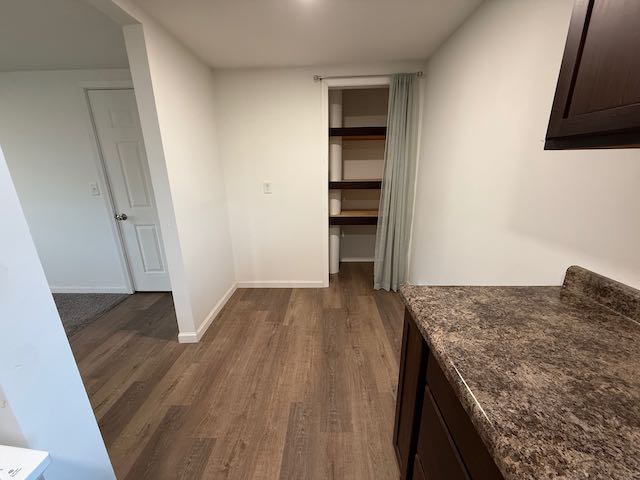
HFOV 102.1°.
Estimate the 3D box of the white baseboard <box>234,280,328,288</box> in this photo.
[{"bbox_3d":[-0.459,0.510,2.968,0.985,0.084,0.020,0,16,2],"label":"white baseboard"}]

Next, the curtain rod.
[{"bbox_3d":[0.427,-1.447,2.301,0.964,0.054,0.085,0,16,2],"label":"curtain rod"}]

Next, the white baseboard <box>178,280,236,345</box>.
[{"bbox_3d":[-1.030,0.653,2.512,0.152,0.084,0.961,0,16,2],"label":"white baseboard"}]

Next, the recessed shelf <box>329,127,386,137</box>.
[{"bbox_3d":[0.526,-1.219,2.990,0.867,0.077,0.522,0,16,2],"label":"recessed shelf"}]

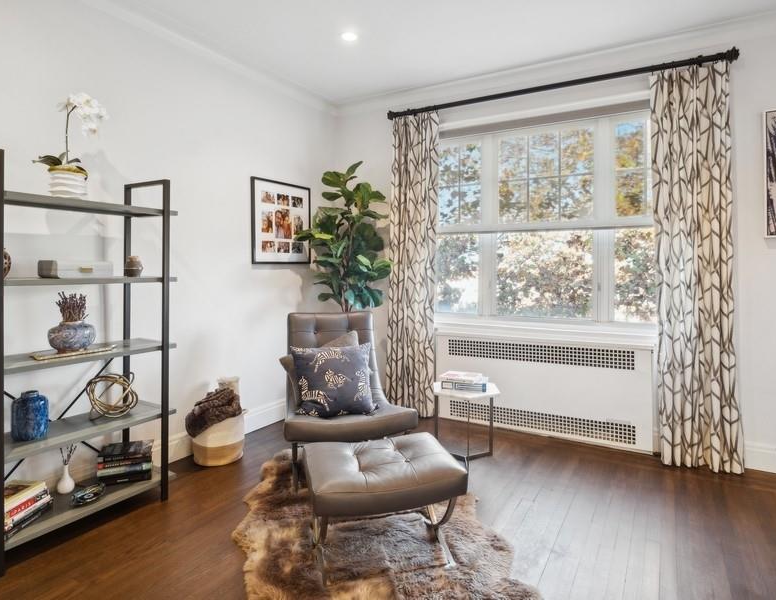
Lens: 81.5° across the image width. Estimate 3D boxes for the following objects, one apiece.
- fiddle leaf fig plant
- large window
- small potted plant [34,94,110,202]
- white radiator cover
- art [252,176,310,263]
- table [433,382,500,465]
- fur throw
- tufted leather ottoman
[{"bbox_3d":[-0.310,-0.058,3.600,0.740,2.060,0.680,0,3,-6],"label":"fiddle leaf fig plant"},{"bbox_3d":[1.120,-0.589,3.416,1.600,1.450,0.100,2,4,28],"label":"large window"},{"bbox_3d":[-1.530,-0.749,2.180,0.290,0.480,0.200,-3,4,-41],"label":"small potted plant"},{"bbox_3d":[1.115,0.640,3.418,1.570,0.710,0.150,2,4,28],"label":"white radiator cover"},{"bbox_3d":[-0.869,-0.633,3.733,0.030,0.675,0.700,2,4,28],"label":"art"},{"bbox_3d":[0.510,0.803,2.940,0.420,0.455,0.440,0,3,0],"label":"table"},{"bbox_3d":[-1.117,0.714,2.880,0.330,0.280,0.280,-2,4,-30],"label":"fur throw"},{"bbox_3d":[-0.036,0.893,2.110,0.660,0.390,0.520,-1,3,-15],"label":"tufted leather ottoman"}]

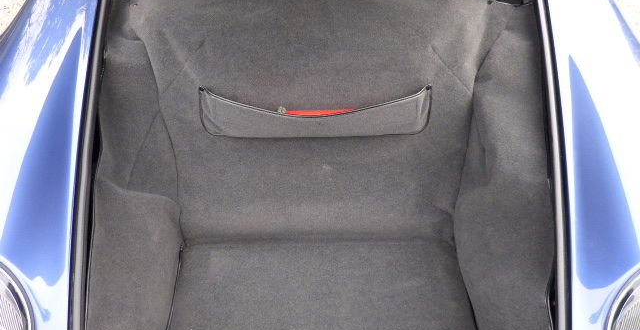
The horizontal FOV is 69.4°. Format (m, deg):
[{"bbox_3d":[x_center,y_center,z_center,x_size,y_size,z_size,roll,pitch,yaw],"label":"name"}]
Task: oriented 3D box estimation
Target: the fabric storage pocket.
[{"bbox_3d":[-0.009,-0.125,1.090,0.545,0.122,0.040,0,13,0],"label":"fabric storage pocket"}]

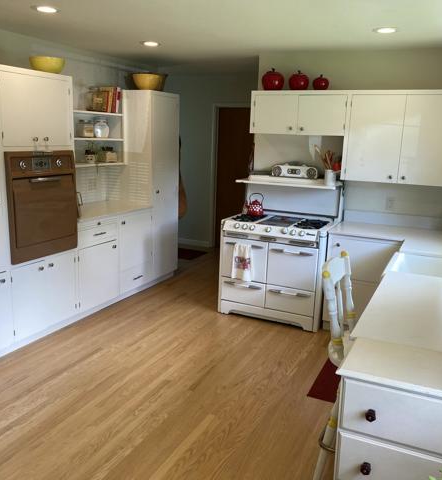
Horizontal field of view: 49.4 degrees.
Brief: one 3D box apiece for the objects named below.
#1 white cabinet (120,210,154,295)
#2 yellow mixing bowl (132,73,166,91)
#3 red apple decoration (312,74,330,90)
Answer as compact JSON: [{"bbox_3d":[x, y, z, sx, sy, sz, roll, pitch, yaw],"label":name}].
[{"bbox_3d":[-1.173,0.123,5.094,0.650,0.880,0.560,8,13,25],"label":"white cabinet"},{"bbox_3d":[-0.762,-1.661,5.109,0.320,0.170,0.320,2,12,0],"label":"yellow mixing bowl"},{"bbox_3d":[0.906,-1.411,4.342,0.145,0.152,0.145,7,13,25],"label":"red apple decoration"}]

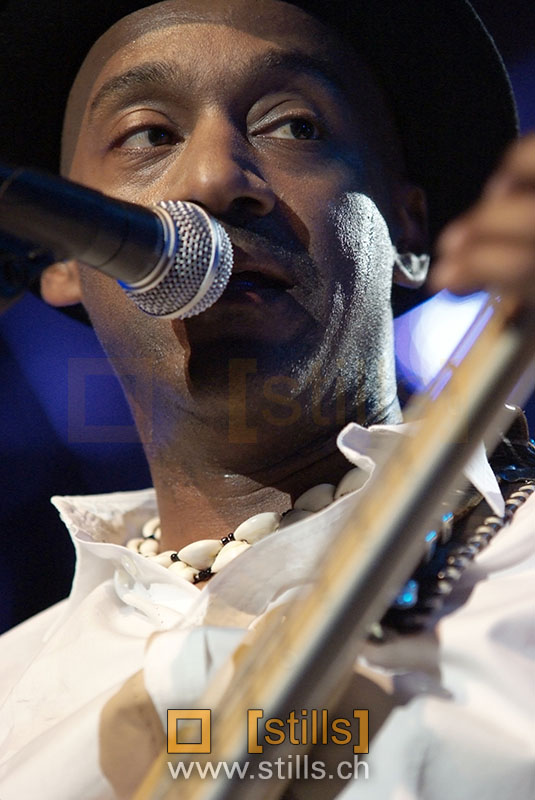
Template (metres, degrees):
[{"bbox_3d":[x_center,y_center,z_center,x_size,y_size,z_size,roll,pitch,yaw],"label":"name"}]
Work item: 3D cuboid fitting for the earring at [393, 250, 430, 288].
[{"bbox_3d":[0.065,-0.059,2.180,0.016,0.016,0.008,13,-21,-33],"label":"earring"}]

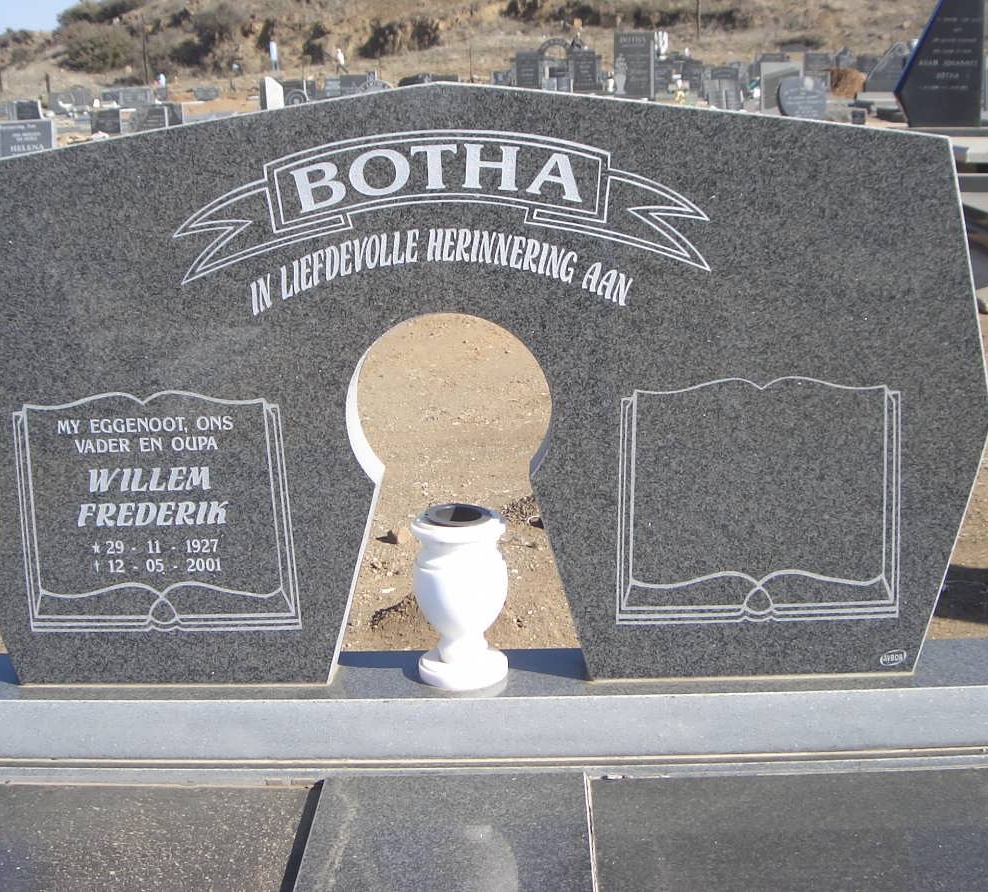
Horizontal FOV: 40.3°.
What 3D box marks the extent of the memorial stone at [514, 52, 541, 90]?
[{"bbox_3d":[0.782,-8.603,31.000,0.572,0.953,0.120,-1,15,1],"label":"memorial stone"}]

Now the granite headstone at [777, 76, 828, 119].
[{"bbox_3d":[3.783,-4.248,16.500,0.597,0.557,0.120,-1,15,4],"label":"granite headstone"}]

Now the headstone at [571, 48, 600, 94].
[{"bbox_3d":[2.116,-8.614,31.000,0.659,1.022,0.120,-1,15,1],"label":"headstone"}]

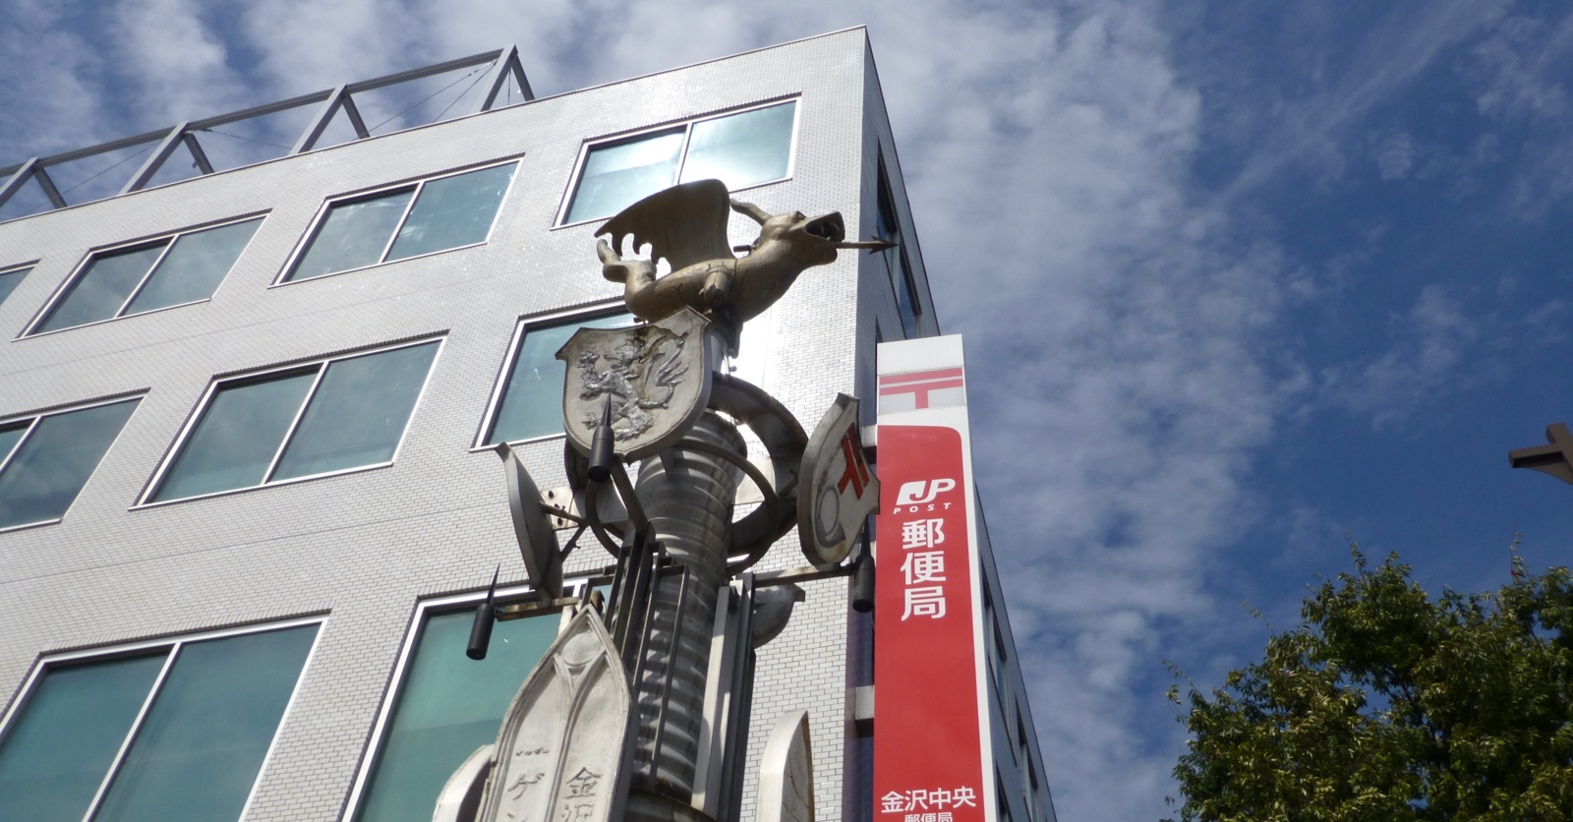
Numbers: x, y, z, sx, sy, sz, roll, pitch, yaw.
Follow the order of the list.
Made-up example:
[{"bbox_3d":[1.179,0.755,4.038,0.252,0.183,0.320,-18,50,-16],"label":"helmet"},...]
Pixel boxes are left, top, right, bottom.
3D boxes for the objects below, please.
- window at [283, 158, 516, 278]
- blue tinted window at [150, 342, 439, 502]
[{"bbox_3d":[-4.940,-2.447,17.590,2.805,1.998,0.120,-10,-52,12],"label":"window"},{"bbox_3d":[-5.169,0.088,14.457,2.815,2.040,0.120,-10,-52,12],"label":"blue tinted window"}]

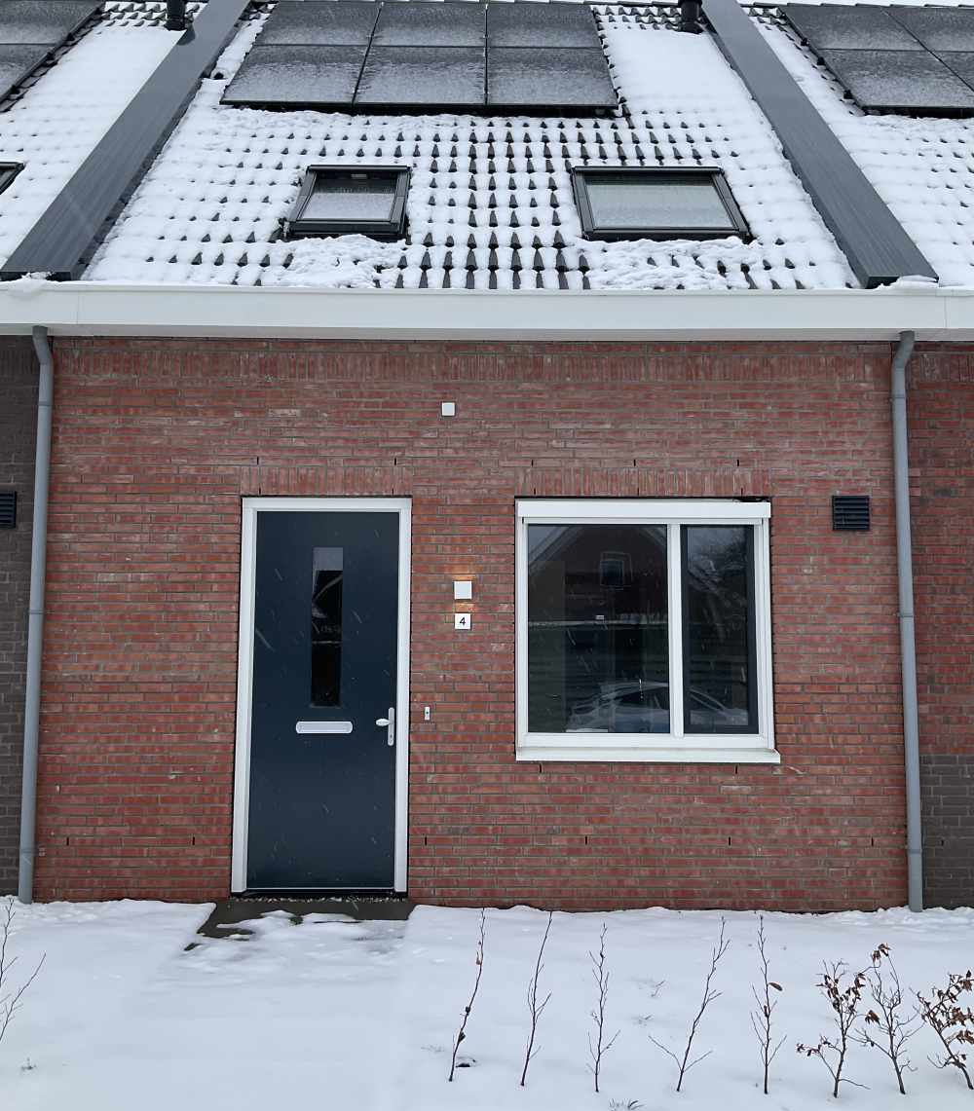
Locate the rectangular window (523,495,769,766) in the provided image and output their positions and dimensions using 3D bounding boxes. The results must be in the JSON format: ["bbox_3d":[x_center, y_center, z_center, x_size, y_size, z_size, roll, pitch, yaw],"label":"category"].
[{"bbox_3d":[0.983,0.468,6.859,1.603,1.624,0.130,0,-6,0],"label":"rectangular window"}]

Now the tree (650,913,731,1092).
[{"bbox_3d":[0.729,1.613,3.920,0.306,0.611,0.250,0,-6,0],"label":"tree"}]

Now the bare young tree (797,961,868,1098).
[{"bbox_3d":[1.227,1.680,3.862,0.266,0.469,0.240,0,-6,0],"label":"bare young tree"}]

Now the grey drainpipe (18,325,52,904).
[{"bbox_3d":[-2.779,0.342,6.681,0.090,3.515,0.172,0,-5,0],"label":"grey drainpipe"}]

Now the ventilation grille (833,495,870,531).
[{"bbox_3d":[2.291,-0.265,6.838,0.228,0.217,0.040,0,-5,0],"label":"ventilation grille"}]

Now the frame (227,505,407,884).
[{"bbox_3d":[-1.017,0.857,6.827,1.072,2.437,0.120,0,-6,0],"label":"frame"}]

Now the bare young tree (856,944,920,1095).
[{"bbox_3d":[1.434,1.653,3.888,0.232,0.519,0.220,0,-5,0],"label":"bare young tree"}]

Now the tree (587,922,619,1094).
[{"bbox_3d":[0.415,1.612,3.885,0.116,0.589,0.120,0,-5,0],"label":"tree"}]

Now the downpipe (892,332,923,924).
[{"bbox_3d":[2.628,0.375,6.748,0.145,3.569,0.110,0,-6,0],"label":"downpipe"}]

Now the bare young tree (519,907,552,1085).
[{"bbox_3d":[0.179,1.606,3.955,0.125,0.611,0.120,0,-5,0],"label":"bare young tree"}]

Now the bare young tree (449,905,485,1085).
[{"bbox_3d":[-0.071,1.618,4.008,0.141,0.614,0.140,0,-6,0],"label":"bare young tree"}]

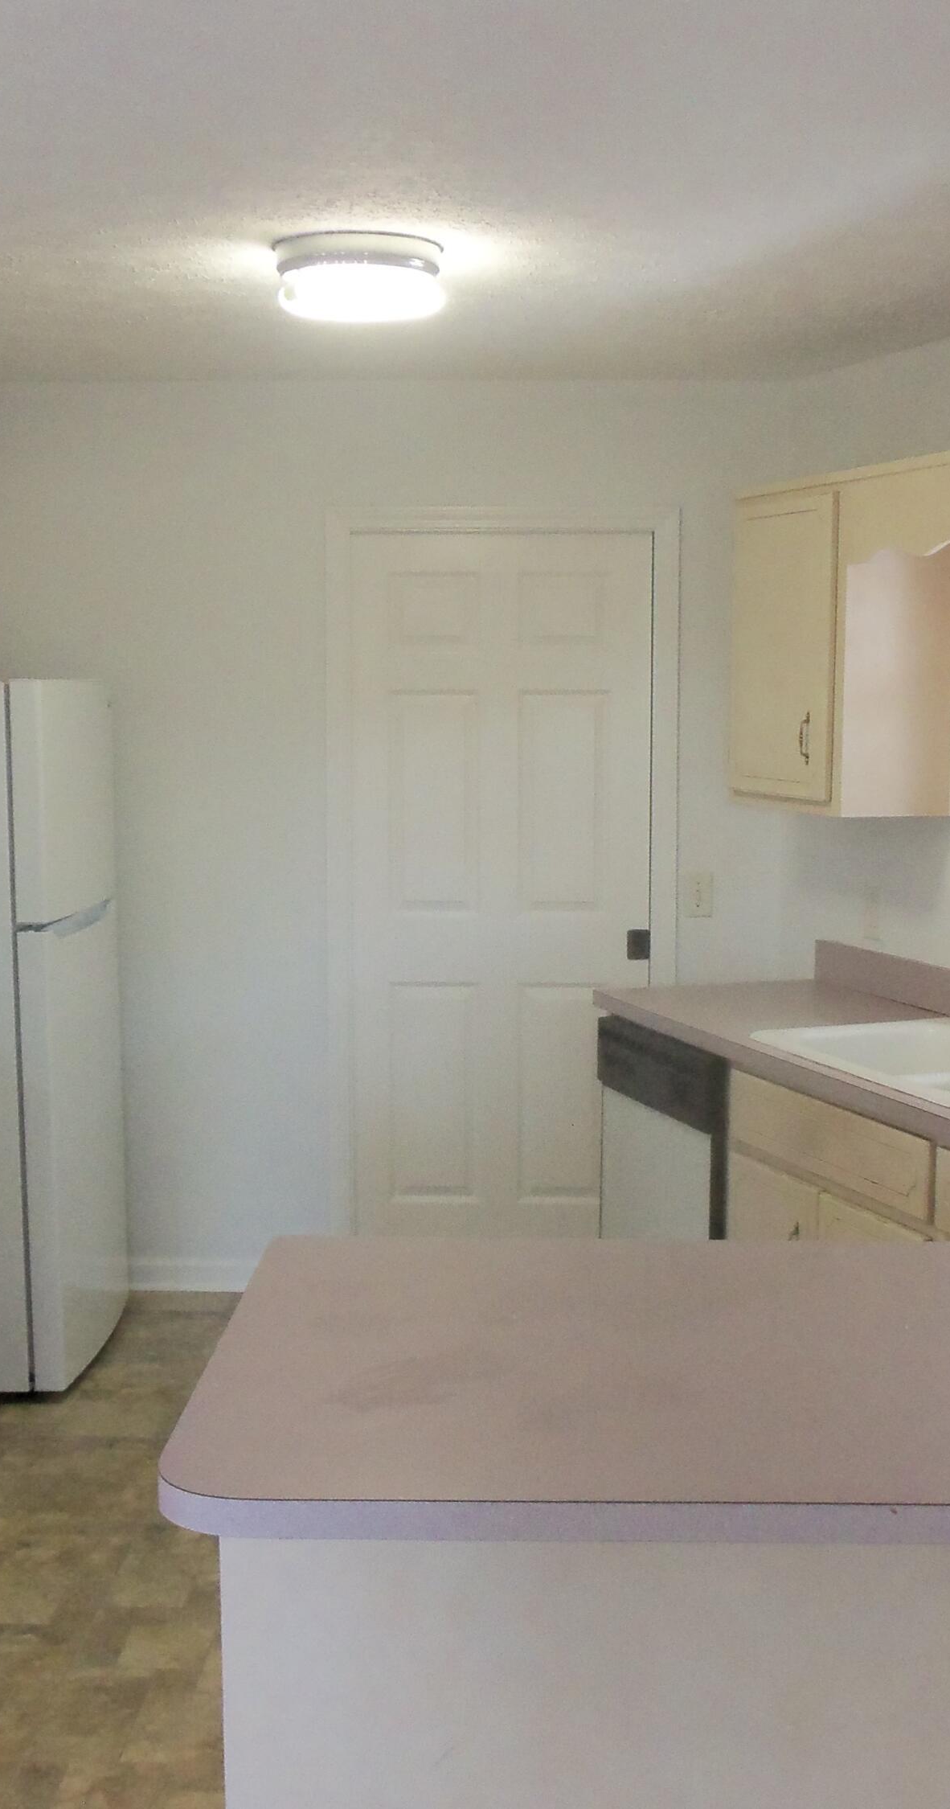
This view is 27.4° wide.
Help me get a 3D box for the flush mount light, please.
[{"bbox_3d":[-0.210,-1.148,3.614,0.308,0.116,0.313,0,6,3],"label":"flush mount light"}]

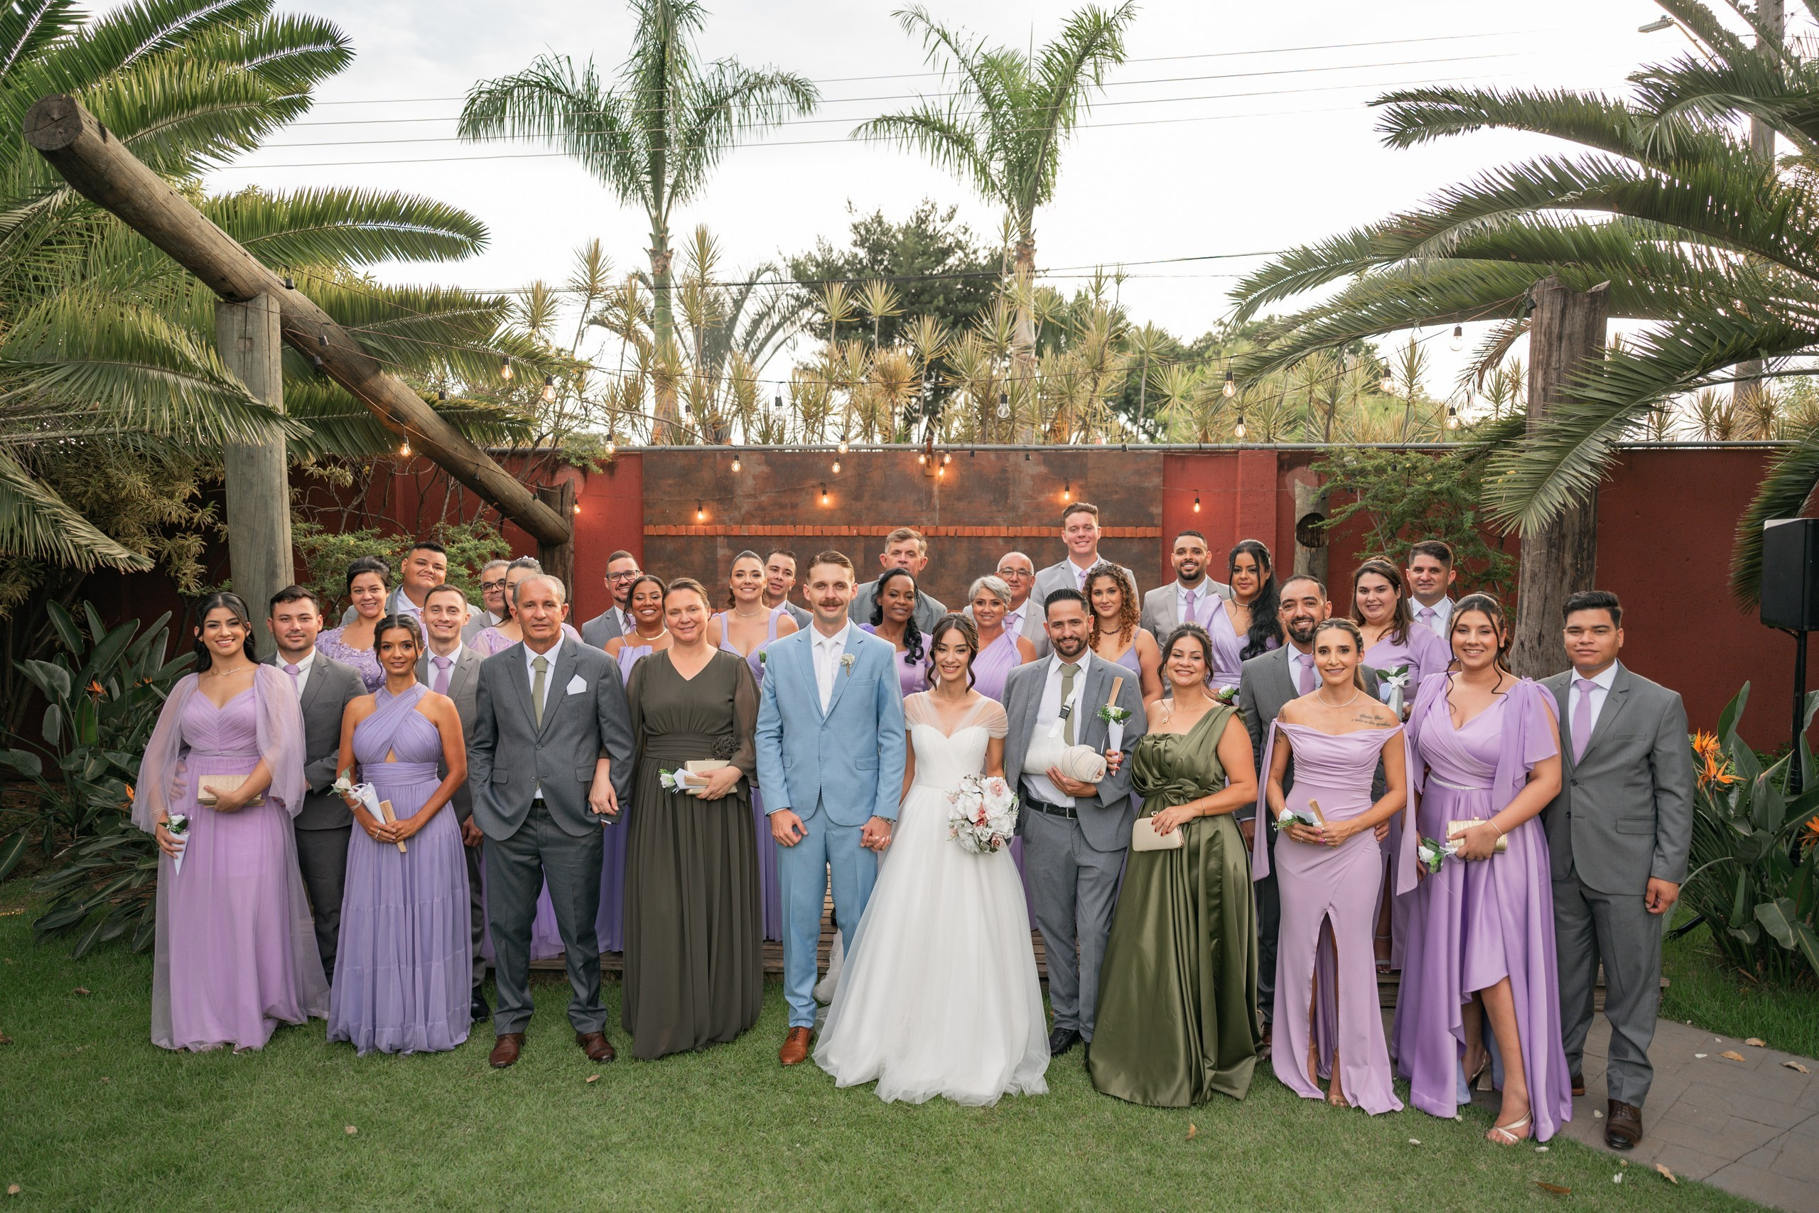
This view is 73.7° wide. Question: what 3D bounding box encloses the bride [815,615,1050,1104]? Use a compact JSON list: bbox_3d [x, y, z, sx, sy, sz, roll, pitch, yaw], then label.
[{"bbox_3d":[0.085,0.819,4.374,0.780,1.585,0.820,0,4,1],"label":"bride"}]

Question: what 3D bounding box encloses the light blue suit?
[{"bbox_3d":[-0.288,0.794,4.422,0.550,1.470,0.330,0,4,-4],"label":"light blue suit"}]

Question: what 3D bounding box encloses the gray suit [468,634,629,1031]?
[{"bbox_3d":[-1.304,0.840,4.405,0.600,1.460,0.340,-1,4,-12],"label":"gray suit"}]

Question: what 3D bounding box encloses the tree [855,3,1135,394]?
[{"bbox_3d":[1.086,-3.189,14.821,3.400,8.200,3.300,0,4,0],"label":"tree"}]

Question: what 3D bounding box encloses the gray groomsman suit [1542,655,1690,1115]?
[{"bbox_3d":[2.333,0.902,4.017,0.462,1.443,0.400,3,6,34],"label":"gray groomsman suit"}]

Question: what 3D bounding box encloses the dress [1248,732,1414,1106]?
[{"bbox_3d":[1.442,1.024,4.128,0.524,1.283,0.450,2,5,22],"label":"dress"}]

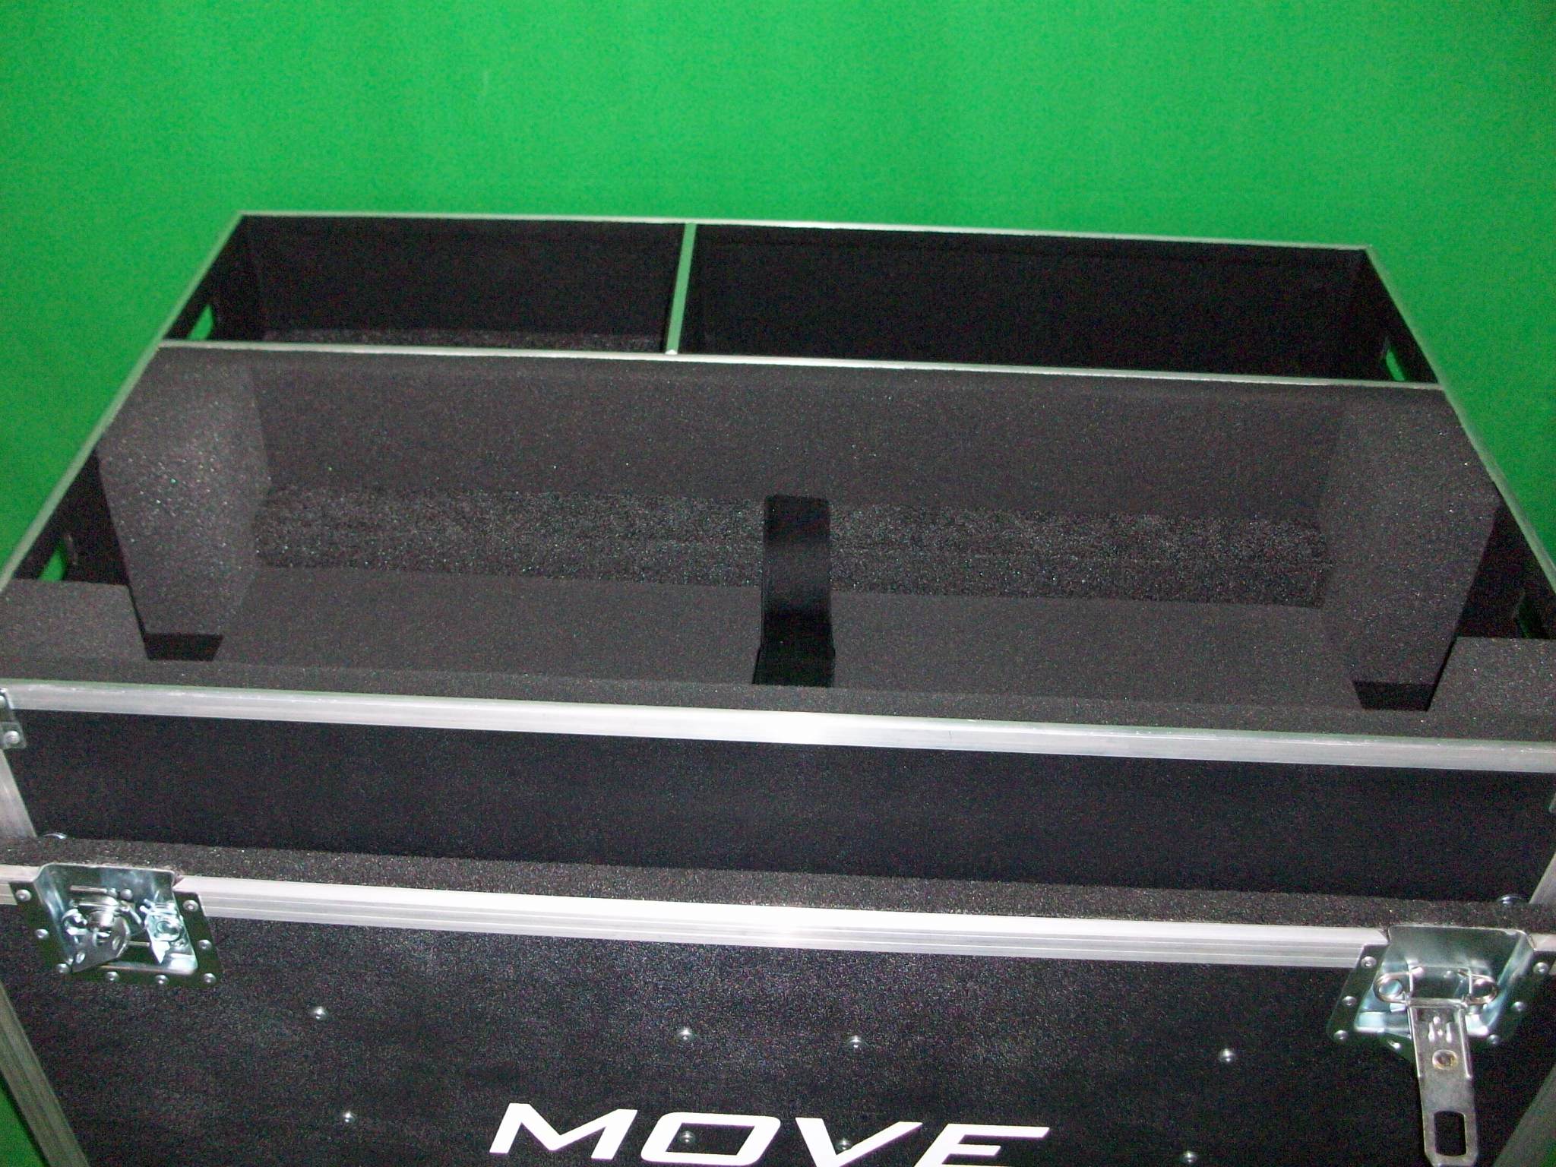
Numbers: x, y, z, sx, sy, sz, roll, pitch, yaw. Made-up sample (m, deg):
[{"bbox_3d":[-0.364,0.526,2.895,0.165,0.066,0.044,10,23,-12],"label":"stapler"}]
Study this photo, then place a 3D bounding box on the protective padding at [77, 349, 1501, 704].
[{"bbox_3d":[0.009,-0.001,1.036,0.961,0.118,0.377,2,40,1],"label":"protective padding"}]

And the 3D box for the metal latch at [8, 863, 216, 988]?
[{"bbox_3d":[-0.402,0.211,0.943,0.113,0.095,0.021,2,40,1],"label":"metal latch"}]

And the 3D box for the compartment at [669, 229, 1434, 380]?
[{"bbox_3d":[0.212,-0.181,1.266,0.574,0.126,0.211,2,40,1],"label":"compartment"}]

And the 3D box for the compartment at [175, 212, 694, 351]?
[{"bbox_3d":[-0.272,-0.202,1.269,0.382,0.117,0.207,2,40,1],"label":"compartment"}]

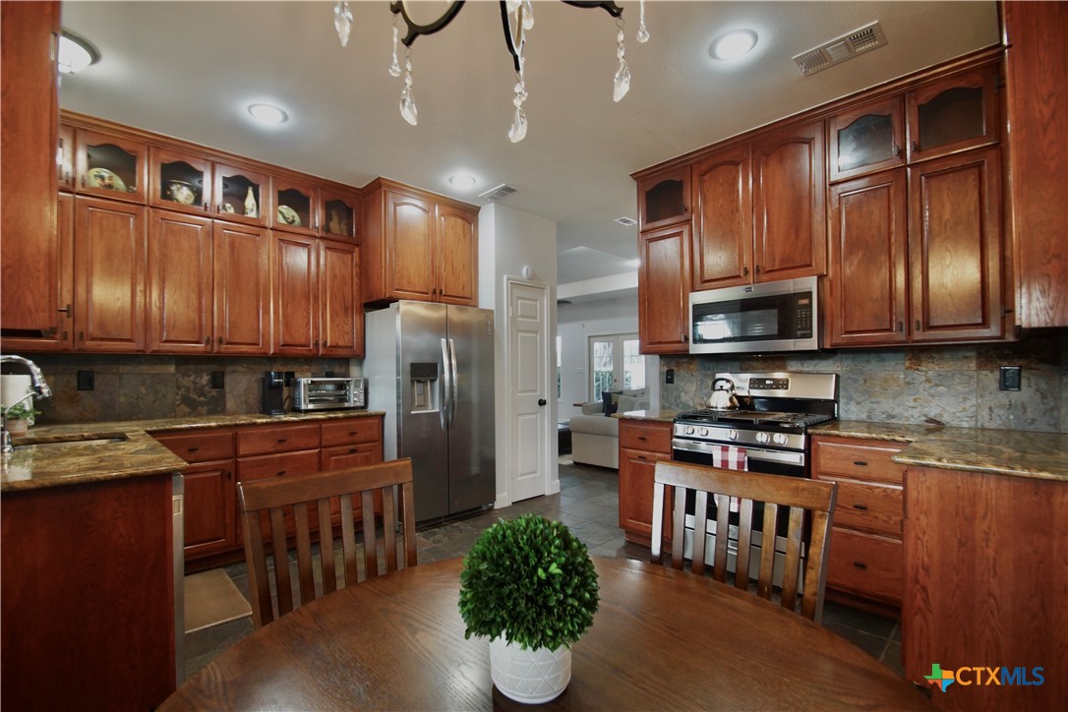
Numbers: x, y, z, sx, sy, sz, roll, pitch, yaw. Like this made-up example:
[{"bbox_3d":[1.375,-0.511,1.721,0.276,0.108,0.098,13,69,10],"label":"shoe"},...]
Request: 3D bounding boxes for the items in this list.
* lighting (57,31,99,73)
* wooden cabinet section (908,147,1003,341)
[{"bbox_3d":[-2.095,-1.333,1.938,0.312,0.070,0.312,0,-1,-44],"label":"lighting"},{"bbox_3d":[2.114,-0.495,2.237,0.330,0.903,0.326,0,-1,-44],"label":"wooden cabinet section"}]

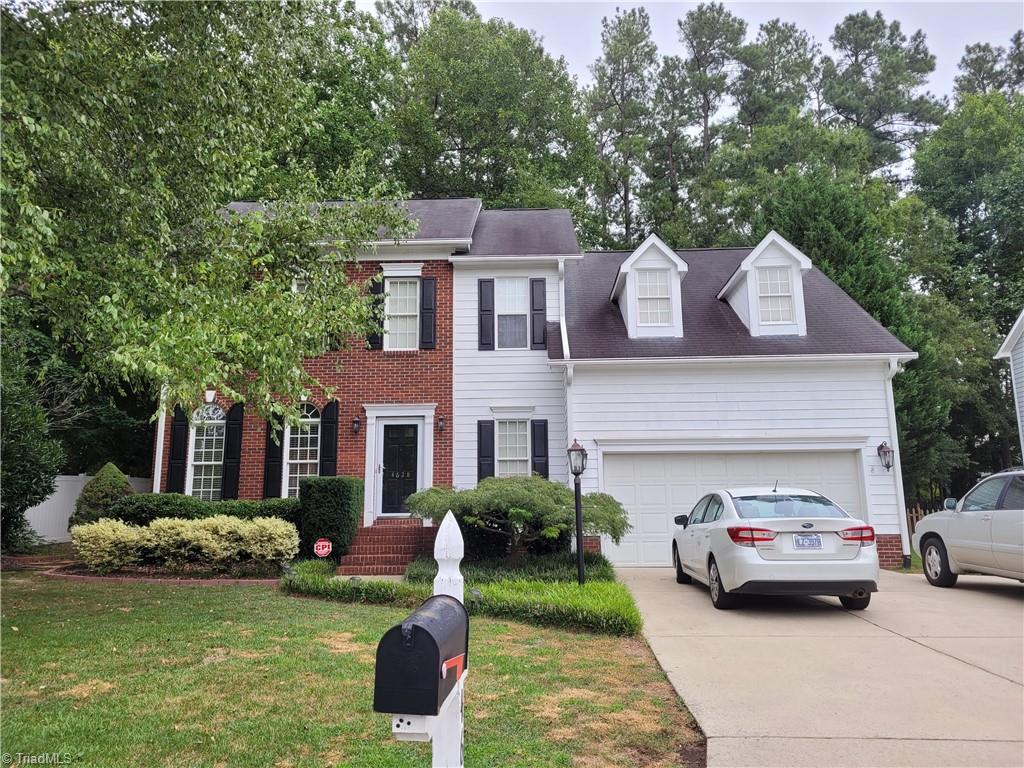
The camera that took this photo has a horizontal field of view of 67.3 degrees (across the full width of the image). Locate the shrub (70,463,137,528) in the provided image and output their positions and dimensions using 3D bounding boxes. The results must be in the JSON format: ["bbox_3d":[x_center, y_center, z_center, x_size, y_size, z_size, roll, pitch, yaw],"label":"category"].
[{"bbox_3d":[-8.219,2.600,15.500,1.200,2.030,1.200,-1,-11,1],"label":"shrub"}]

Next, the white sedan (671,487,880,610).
[{"bbox_3d":[3.347,2.130,10.489,1.800,1.455,4.600,-1,-8,3],"label":"white sedan"}]

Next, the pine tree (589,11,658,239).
[{"bbox_3d":[5.991,-6.420,38.904,4.200,28.700,4.200,-1,-11,1],"label":"pine tree"}]

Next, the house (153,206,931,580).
[{"bbox_3d":[-0.057,-0.305,19.861,15.800,9.630,10.000,-1,-11,1],"label":"house"}]

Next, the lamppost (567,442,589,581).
[{"bbox_3d":[0.911,1.808,10.531,0.280,2.135,0.280,-1,-11,1],"label":"lamppost"}]

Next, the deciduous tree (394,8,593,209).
[{"bbox_3d":[-0.768,-5.022,31.139,8.300,23.000,8.000,-1,-11,1],"label":"deciduous tree"}]

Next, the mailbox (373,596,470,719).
[{"bbox_3d":[-0.251,0.779,2.268,0.172,0.228,0.475,0,-7,6],"label":"mailbox"}]

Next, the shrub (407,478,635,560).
[{"bbox_3d":[0.099,2.370,12.785,3.730,1.660,3.200,-1,-11,1],"label":"shrub"}]

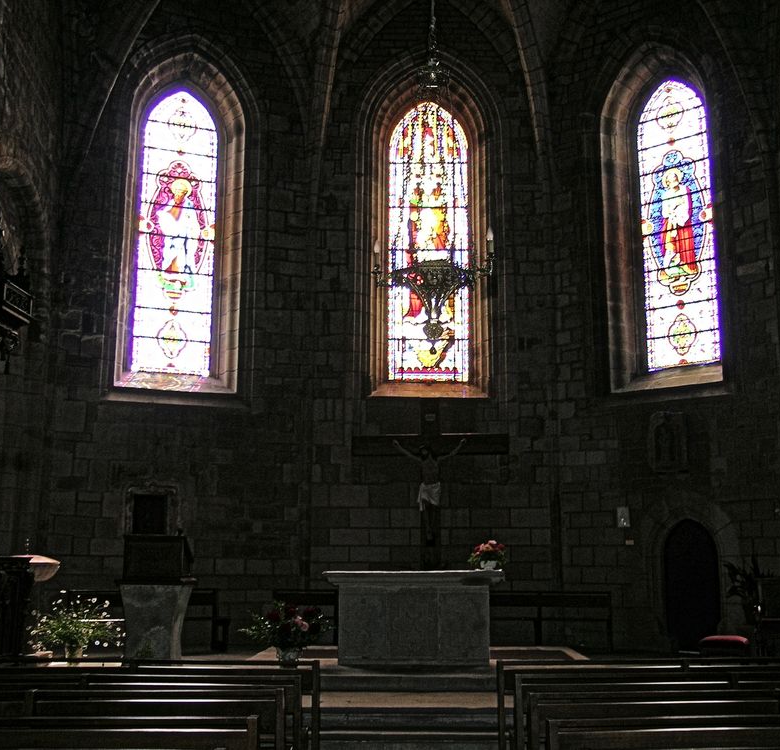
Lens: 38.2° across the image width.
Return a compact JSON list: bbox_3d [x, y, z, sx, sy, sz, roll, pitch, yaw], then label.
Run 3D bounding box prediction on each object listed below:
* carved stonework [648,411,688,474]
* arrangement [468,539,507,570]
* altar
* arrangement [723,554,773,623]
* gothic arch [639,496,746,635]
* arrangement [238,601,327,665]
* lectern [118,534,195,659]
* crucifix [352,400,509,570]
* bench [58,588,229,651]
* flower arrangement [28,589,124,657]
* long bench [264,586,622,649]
[{"bbox_3d":[3.620,0.882,14.596,0.567,0.816,0.180,-8,-13,41],"label":"carved stonework"},{"bbox_3d":[1.101,2.039,12.764,0.420,0.360,0.380,0,-10,2],"label":"arrangement"},{"bbox_3d":[0.265,2.716,12.656,1.982,1.000,0.950,0,-10,2],"label":"altar"},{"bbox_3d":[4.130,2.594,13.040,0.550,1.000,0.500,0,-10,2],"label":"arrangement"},{"bbox_3d":[3.833,2.488,14.246,1.380,1.980,0.350,-8,-13,41],"label":"gothic arch"},{"bbox_3d":[-1.131,2.768,12.141,0.950,0.660,0.750,0,-10,2],"label":"arrangement"},{"bbox_3d":[-2.585,2.483,12.536,0.680,1.380,0.600,0,-10,2],"label":"lectern"},{"bbox_3d":[0.547,1.620,15.341,2.065,2.512,0.400,0,-10,2],"label":"crucifix"},{"bbox_3d":[-3.049,3.041,14.076,1.979,0.725,0.420,4,-11,-22],"label":"bench"},{"bbox_3d":[-3.433,2.744,12.412,1.000,0.740,0.850,0,-10,2],"label":"flower arrangement"},{"bbox_3d":[0.682,3.176,14.659,4.362,0.752,0.420,0,-10,2],"label":"long bench"}]

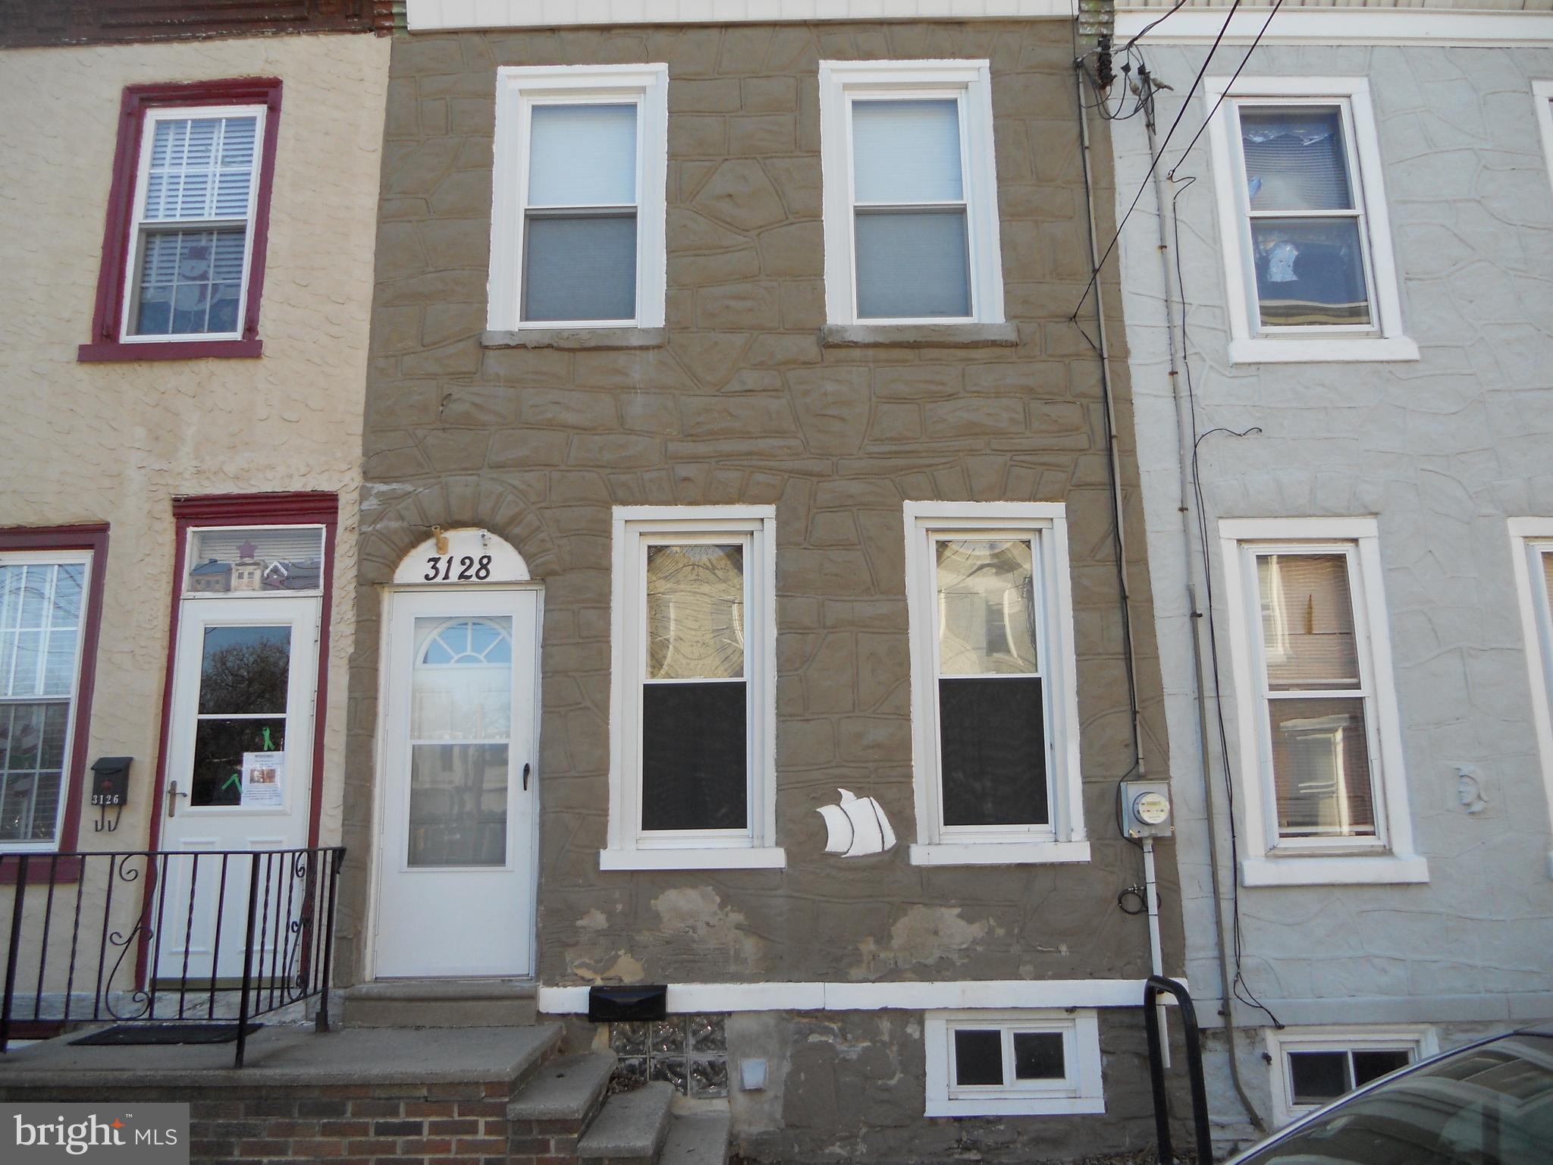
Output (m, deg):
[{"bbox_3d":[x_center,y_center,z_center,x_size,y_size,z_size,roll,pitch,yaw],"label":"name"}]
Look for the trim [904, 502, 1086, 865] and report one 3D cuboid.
[{"bbox_3d":[1.170,0.522,6.556,0.912,1.956,0.150,-1,-12,0],"label":"trim"}]

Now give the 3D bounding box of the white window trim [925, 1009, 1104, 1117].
[{"bbox_3d":[1.194,2.428,6.147,0.883,0.501,0.110,-1,-12,0],"label":"white window trim"}]

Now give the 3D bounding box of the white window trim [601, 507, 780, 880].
[{"bbox_3d":[-0.449,0.545,6.559,0.924,1.962,0.150,-1,-12,0],"label":"white window trim"}]

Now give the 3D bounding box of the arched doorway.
[{"bbox_3d":[-1.698,0.878,6.538,0.844,2.402,0.160,-1,-12,0],"label":"arched doorway"}]

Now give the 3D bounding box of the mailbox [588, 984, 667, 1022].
[{"bbox_3d":[-0.744,2.121,6.120,0.392,0.180,0.110,-1,-12,0],"label":"mailbox"}]

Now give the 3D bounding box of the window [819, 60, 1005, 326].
[{"bbox_3d":[0.789,-2.312,7.186,1.021,1.702,0.130,-1,-12,0],"label":"window"}]

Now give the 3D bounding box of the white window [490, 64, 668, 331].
[{"bbox_3d":[-1.159,-2.280,7.188,1.023,1.700,0.130,-1,-12,0],"label":"white window"}]

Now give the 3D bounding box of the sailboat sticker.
[{"bbox_3d":[0.420,1.262,6.355,0.413,0.349,0.030,-1,-12,0],"label":"sailboat sticker"}]

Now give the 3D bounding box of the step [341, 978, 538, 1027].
[{"bbox_3d":[-1.684,2.151,6.184,0.968,0.188,0.260,-1,-12,0],"label":"step"}]

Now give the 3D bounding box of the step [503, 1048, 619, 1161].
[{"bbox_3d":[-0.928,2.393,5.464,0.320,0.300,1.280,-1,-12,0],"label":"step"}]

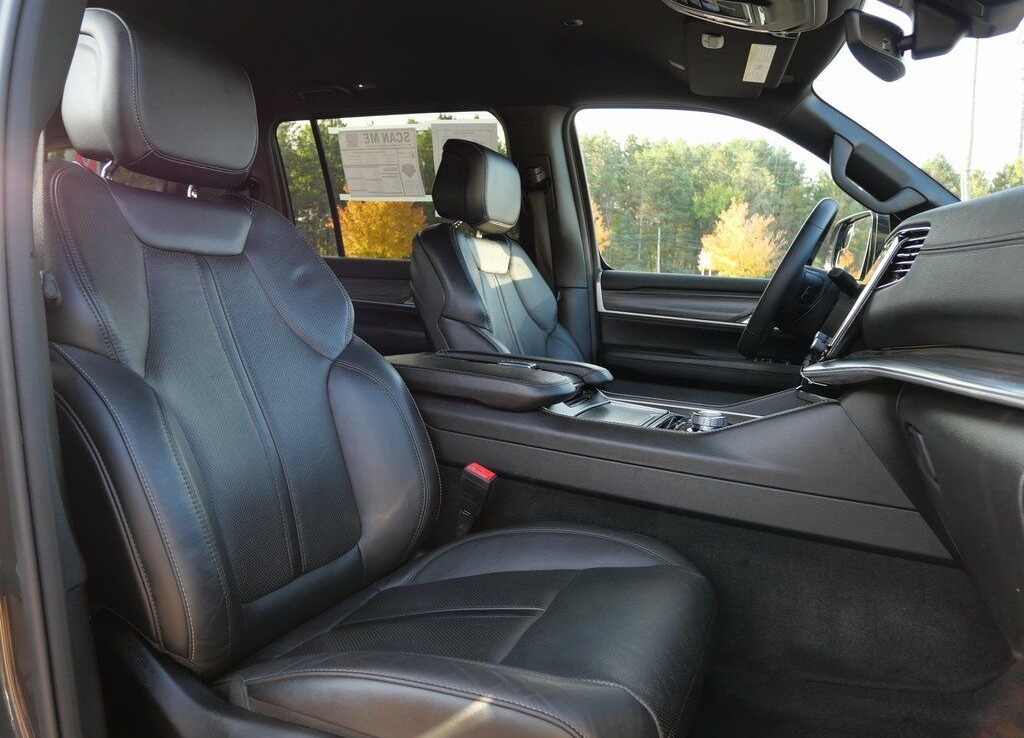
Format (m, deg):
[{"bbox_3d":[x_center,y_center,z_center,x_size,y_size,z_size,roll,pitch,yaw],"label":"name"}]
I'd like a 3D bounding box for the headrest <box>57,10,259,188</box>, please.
[{"bbox_3d":[-0.455,-0.352,1.029,0.140,0.200,0.245,5,9,22],"label":"headrest"}]

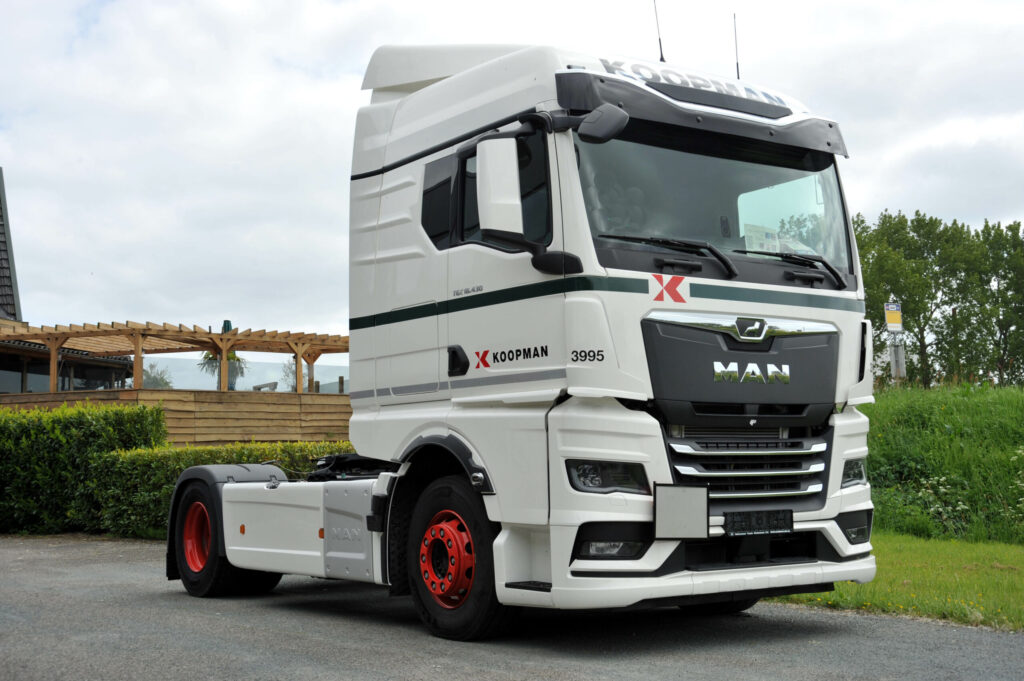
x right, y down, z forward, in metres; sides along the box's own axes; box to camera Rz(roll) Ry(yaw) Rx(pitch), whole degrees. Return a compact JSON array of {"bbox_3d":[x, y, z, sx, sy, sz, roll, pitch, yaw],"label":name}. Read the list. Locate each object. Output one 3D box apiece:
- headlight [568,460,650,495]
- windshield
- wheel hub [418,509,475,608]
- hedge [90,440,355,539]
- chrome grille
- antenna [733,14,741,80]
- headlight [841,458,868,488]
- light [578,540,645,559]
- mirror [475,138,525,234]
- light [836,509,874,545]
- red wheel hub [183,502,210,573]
[{"bbox_3d":[0.516,0.736,6.804,0.430,0.210,0.200,2,-6,-26],"label":"headlight"},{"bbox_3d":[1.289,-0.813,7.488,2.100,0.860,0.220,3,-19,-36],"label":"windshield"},{"bbox_3d":[-0.383,1.320,7.700,0.200,0.600,0.600,3,-7,-36],"label":"wheel hub"},{"bbox_3d":[-4.187,2.313,19.513,5.494,1.400,1.000,-5,-7,33],"label":"hedge"},{"bbox_3d":[1.365,0.724,7.294,1.310,0.470,0.160,3,-7,-36],"label":"chrome grille"},{"bbox_3d":[1.401,-1.827,7.959,0.020,0.441,0.020,3,-9,-36],"label":"antenna"},{"bbox_3d":[2.083,0.813,7.927,0.200,0.210,0.430,-6,-8,44],"label":"headlight"},{"bbox_3d":[0.516,1.103,6.726,0.380,0.105,0.130,2,-6,-26],"label":"light"},{"bbox_3d":[-0.063,-0.821,6.867,0.260,0.540,0.140,1,-6,-24],"label":"mirror"},{"bbox_3d":[2.084,1.148,7.878,0.180,0.200,0.450,-6,-8,44],"label":"light"},{"bbox_3d":[-2.546,1.657,10.783,0.200,0.600,0.600,3,-7,-36],"label":"red wheel hub"}]

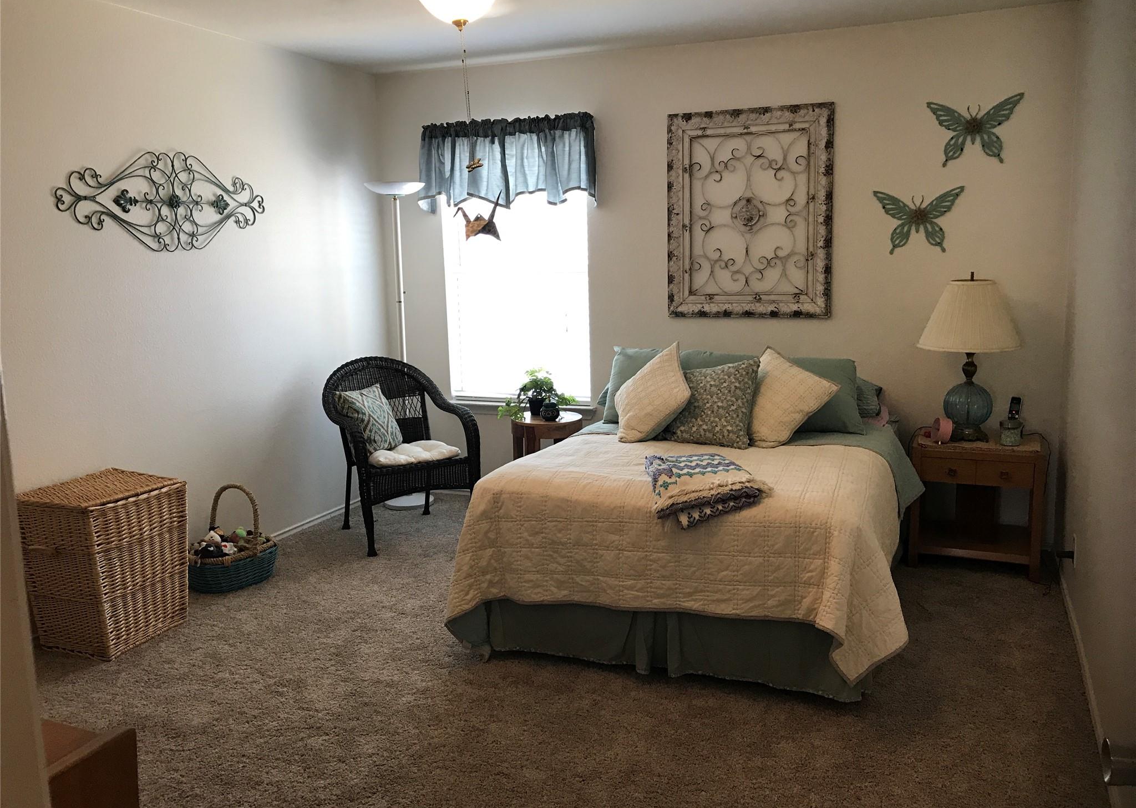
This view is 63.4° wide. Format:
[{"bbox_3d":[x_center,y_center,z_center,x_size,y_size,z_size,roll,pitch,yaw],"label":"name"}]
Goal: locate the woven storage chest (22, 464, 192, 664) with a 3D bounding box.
[{"bbox_3d":[-1.783,0.620,3.604,0.400,0.590,0.420,3,11,24],"label":"woven storage chest"}]

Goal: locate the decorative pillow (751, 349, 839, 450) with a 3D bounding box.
[{"bbox_3d":[0.985,-0.001,4.280,0.425,0.395,0.152,35,-10,33],"label":"decorative pillow"}]

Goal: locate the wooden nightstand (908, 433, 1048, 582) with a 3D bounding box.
[{"bbox_3d":[1.933,0.474,4.360,0.578,0.587,0.365,3,11,24],"label":"wooden nightstand"}]

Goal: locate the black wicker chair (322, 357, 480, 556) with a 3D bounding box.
[{"bbox_3d":[-0.950,0.248,5.048,0.669,0.942,0.709,-7,11,-29],"label":"black wicker chair"}]

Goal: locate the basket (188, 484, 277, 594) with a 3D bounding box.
[{"bbox_3d":[-1.526,0.587,4.177,0.330,0.440,0.395,3,11,24],"label":"basket"}]

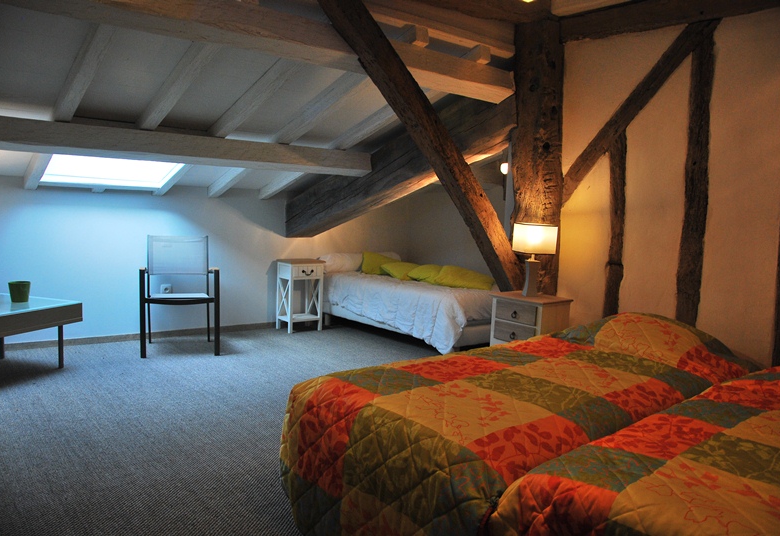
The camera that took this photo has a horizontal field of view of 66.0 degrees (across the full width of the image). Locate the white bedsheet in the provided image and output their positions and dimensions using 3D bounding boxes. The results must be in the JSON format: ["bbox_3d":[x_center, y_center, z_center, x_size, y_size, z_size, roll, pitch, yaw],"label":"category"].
[{"bbox_3d":[0.280,0.335,5.416,1.000,0.500,1.820,-2,6,-37],"label":"white bedsheet"}]

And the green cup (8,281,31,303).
[{"bbox_3d":[-2.429,0.154,3.943,0.148,0.126,0.148,-2,6,-37],"label":"green cup"}]

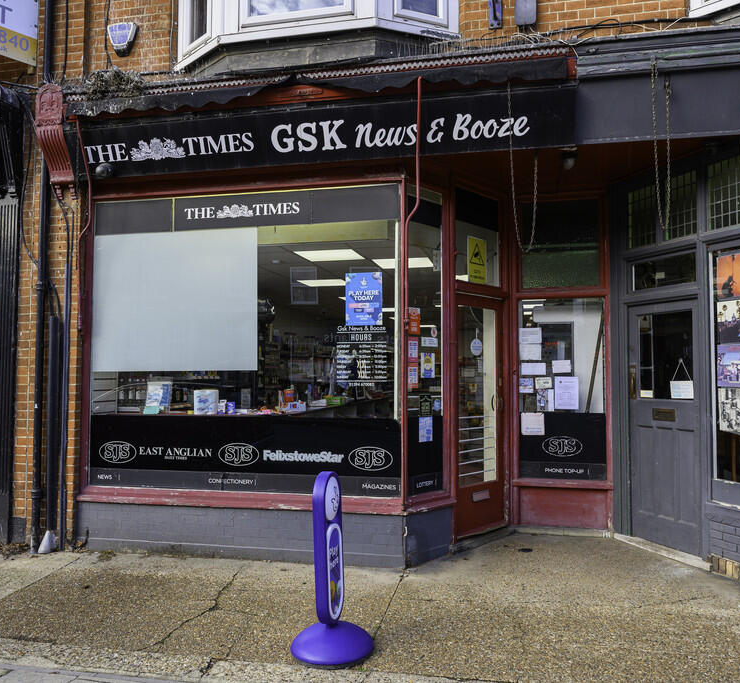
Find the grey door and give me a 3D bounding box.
[{"bbox_3d":[2.426,0.685,5.649,0.060,2.004,0.748,1,-3,-22],"label":"grey door"}]

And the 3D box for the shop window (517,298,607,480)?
[{"bbox_3d":[1.721,0.424,6.133,0.762,1.636,0.070,0,-3,9],"label":"shop window"}]

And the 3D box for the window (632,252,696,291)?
[{"bbox_3d":[2.426,-0.570,5.655,0.060,0.235,0.688,1,-3,-22],"label":"window"}]

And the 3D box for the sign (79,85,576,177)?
[{"bbox_3d":[-0.496,-1.617,5.392,4.086,0.429,0.080,-1,-3,12],"label":"sign"}]

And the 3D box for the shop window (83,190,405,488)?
[{"bbox_3d":[-1.035,-0.002,5.441,2.643,2.389,0.080,0,-3,12],"label":"shop window"}]

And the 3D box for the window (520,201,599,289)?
[{"bbox_3d":[1.721,-0.881,6.192,0.684,0.795,0.060,0,-3,9],"label":"window"}]

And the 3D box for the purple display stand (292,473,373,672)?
[{"bbox_3d":[-0.190,1.207,3.759,0.458,0.985,0.458,-1,-3,15],"label":"purple display stand"}]

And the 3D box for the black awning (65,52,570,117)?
[{"bbox_3d":[-0.556,-1.931,5.327,4.072,0.187,0.160,-1,-3,12],"label":"black awning"}]

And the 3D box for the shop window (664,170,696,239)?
[{"bbox_3d":[2.499,-1.094,5.498,0.060,0.513,0.325,1,-3,-22],"label":"shop window"}]

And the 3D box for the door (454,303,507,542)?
[{"bbox_3d":[0.964,0.631,5.899,0.070,2.004,0.760,-2,-3,43],"label":"door"}]

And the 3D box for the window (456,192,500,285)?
[{"bbox_3d":[0.946,-0.888,5.944,0.060,0.786,0.675,-2,-3,43],"label":"window"}]

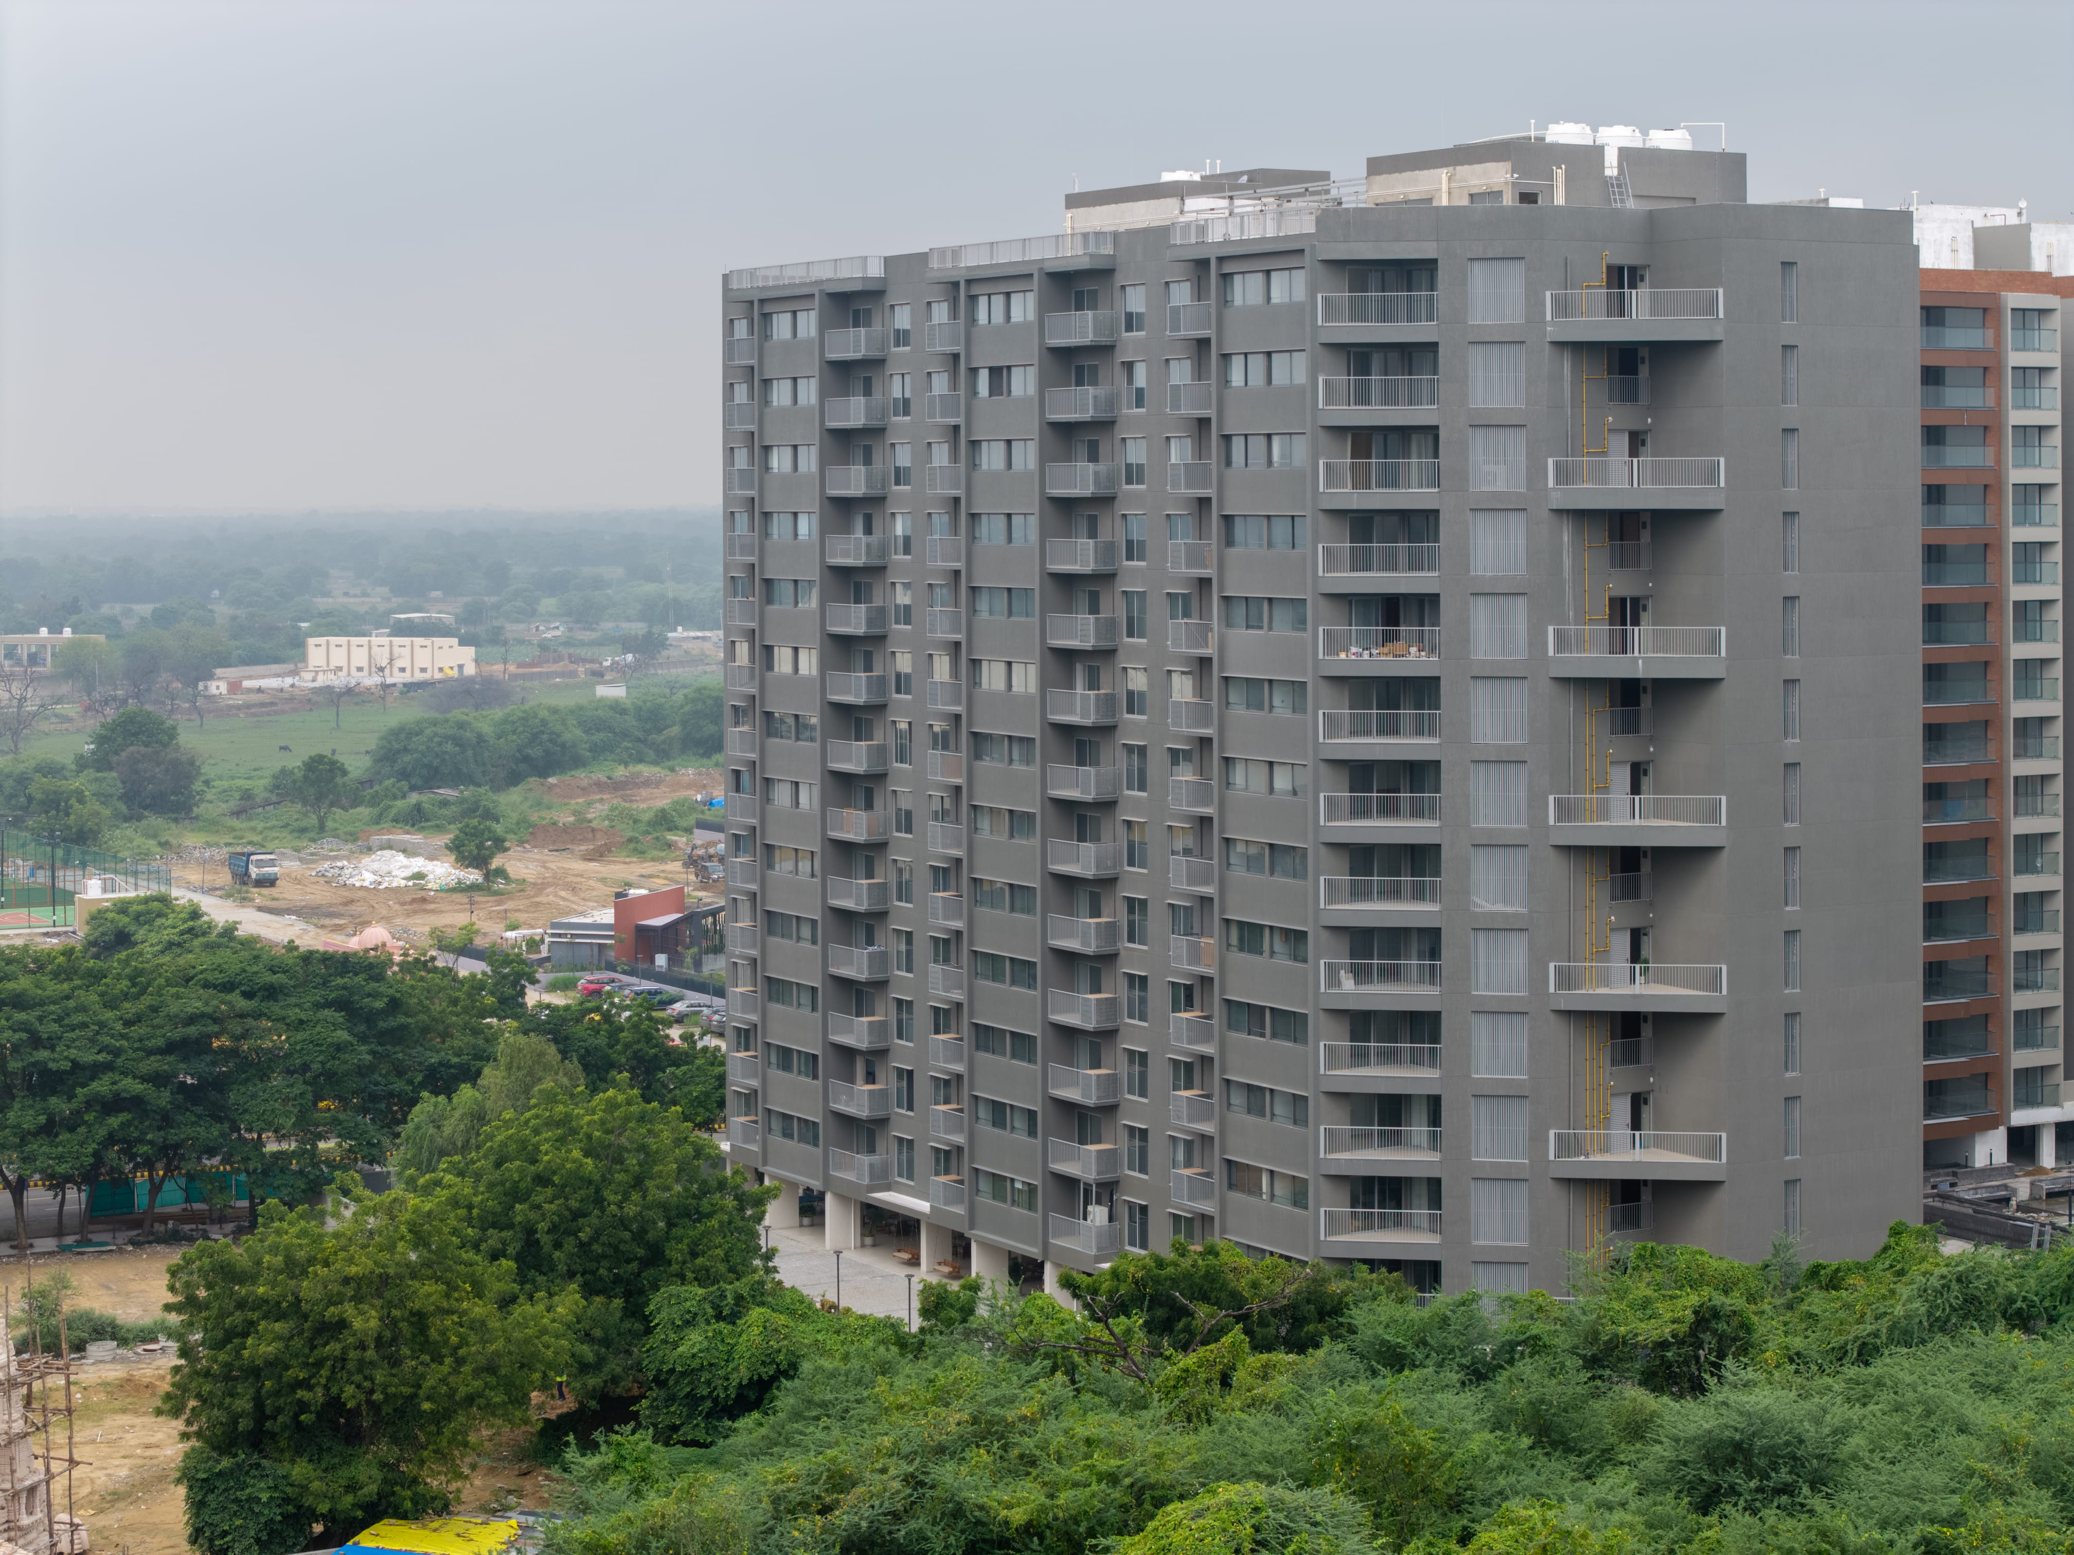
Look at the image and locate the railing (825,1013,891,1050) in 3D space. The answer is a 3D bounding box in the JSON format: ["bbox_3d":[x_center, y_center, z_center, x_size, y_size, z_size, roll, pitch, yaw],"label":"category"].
[{"bbox_3d":[-7.744,10.999,183.157,1.200,1.150,3.570,-2,3,-30],"label":"railing"}]

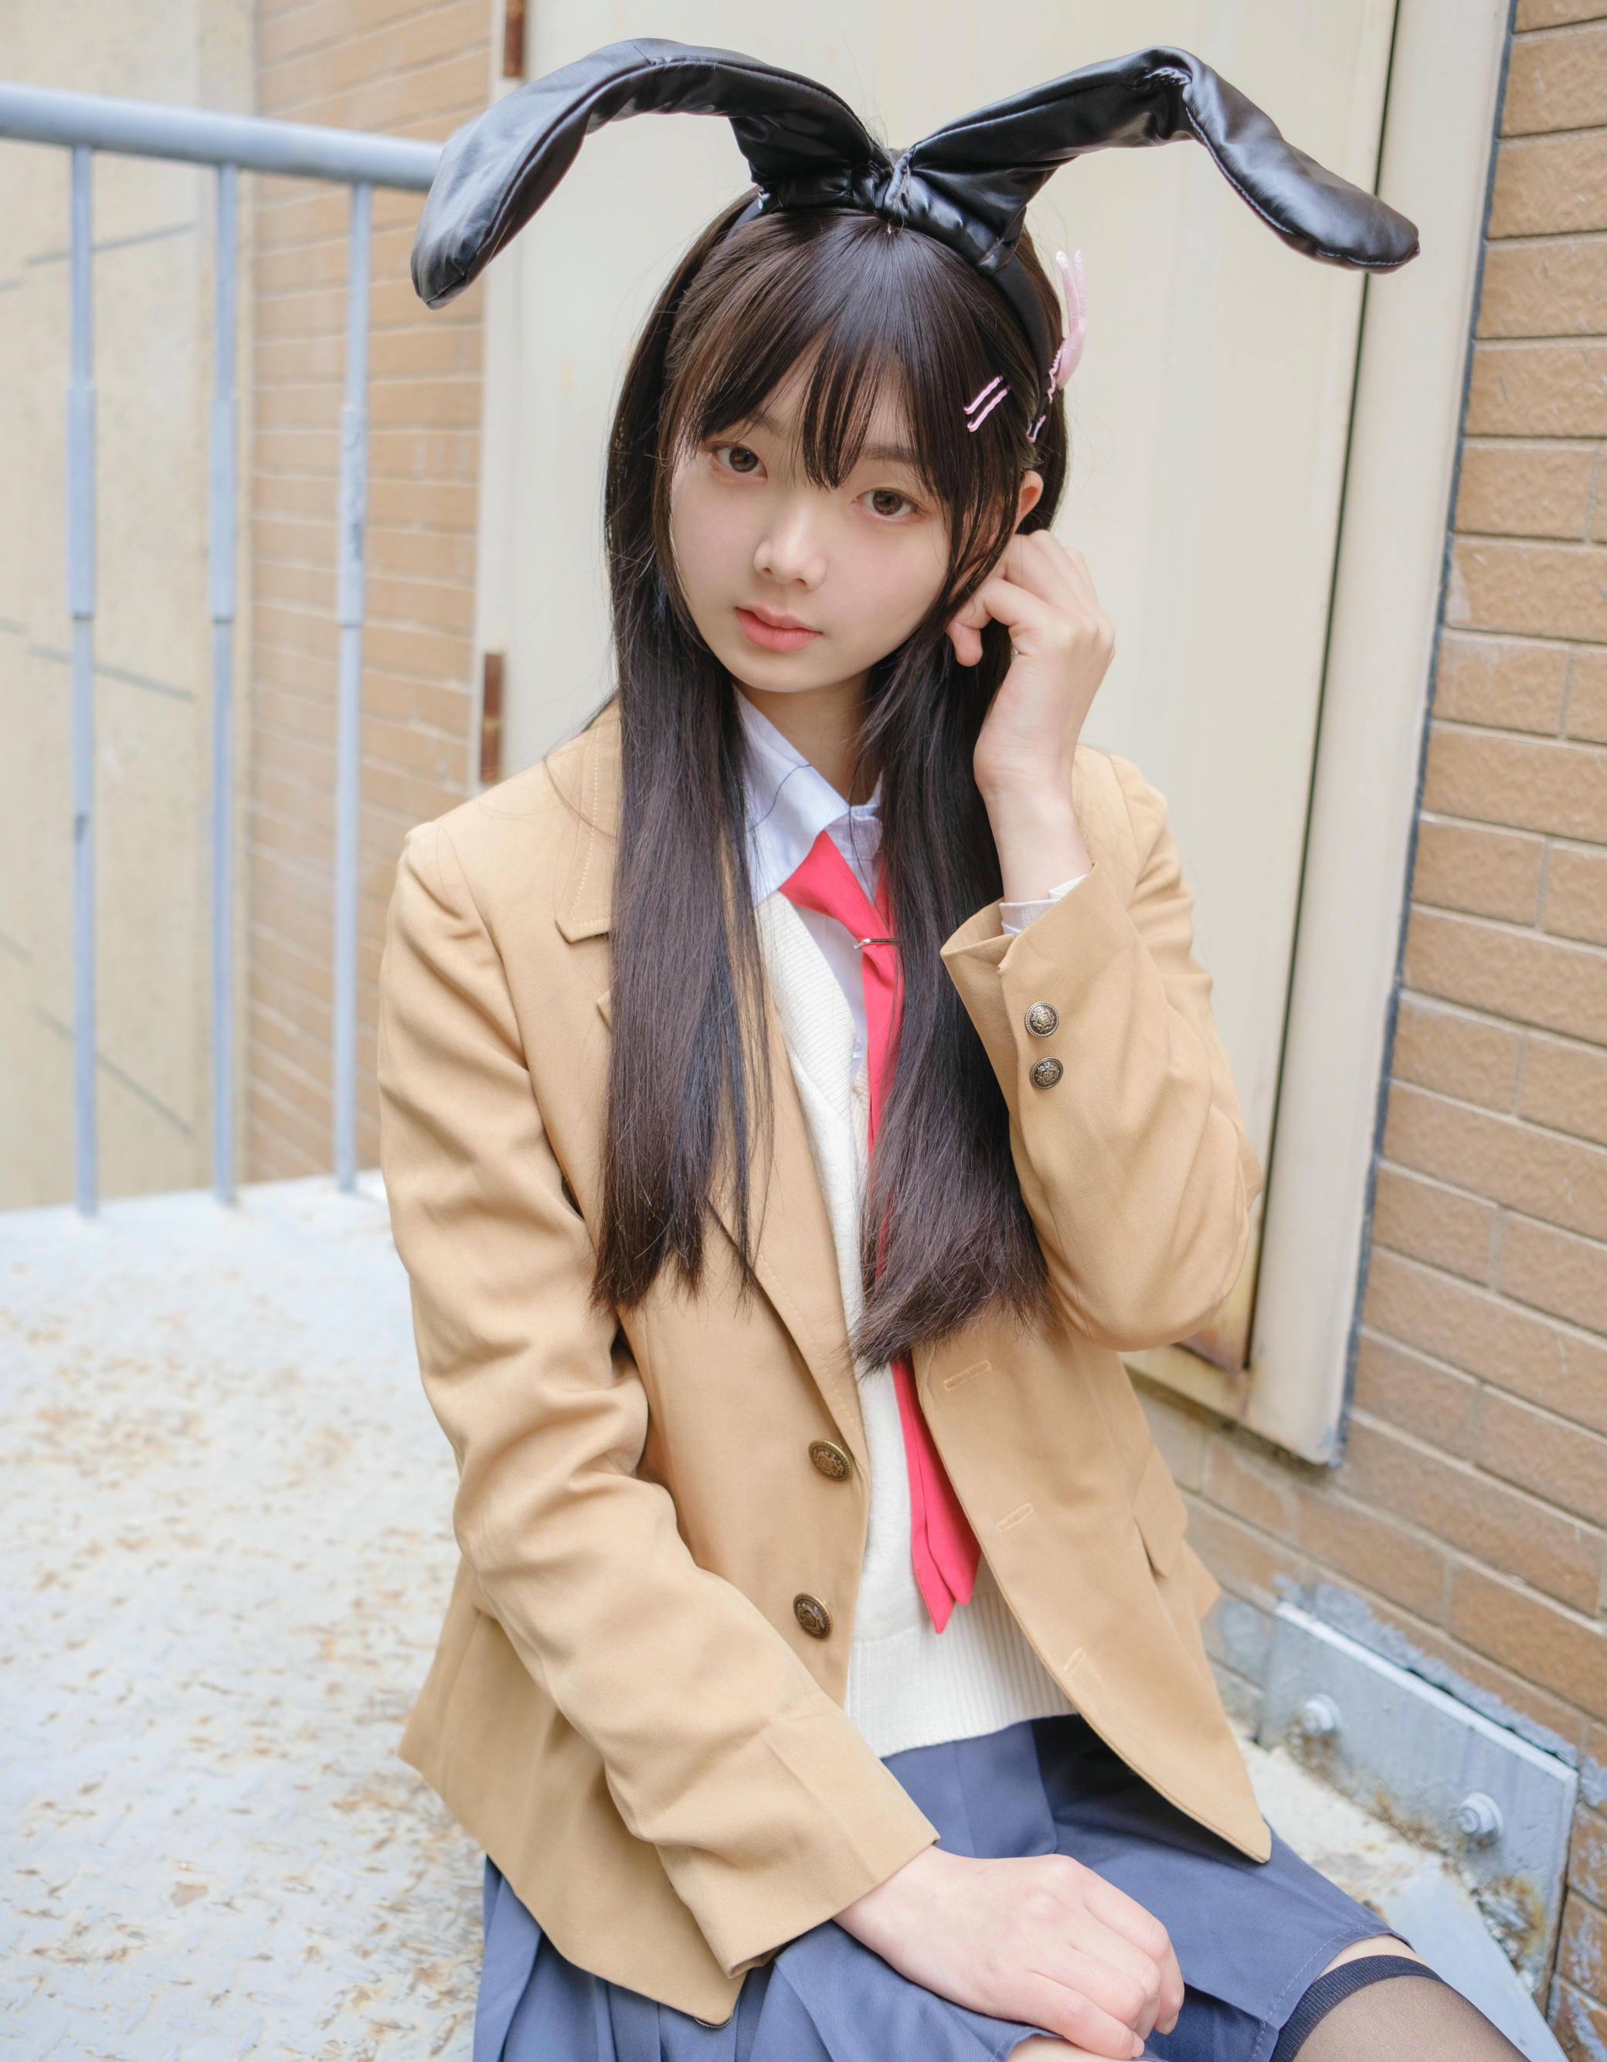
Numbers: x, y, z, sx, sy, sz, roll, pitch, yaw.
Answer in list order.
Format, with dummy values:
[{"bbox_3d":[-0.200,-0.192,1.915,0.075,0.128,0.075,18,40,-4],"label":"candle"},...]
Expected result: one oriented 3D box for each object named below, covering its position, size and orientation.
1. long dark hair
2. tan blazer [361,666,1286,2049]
[{"bbox_3d":[0.011,-0.102,0.997,0.205,0.475,0.225,7,13,15],"label":"long dark hair"},{"bbox_3d":[-0.005,0.128,1.061,0.420,0.530,0.340,-3,15,-26],"label":"tan blazer"}]

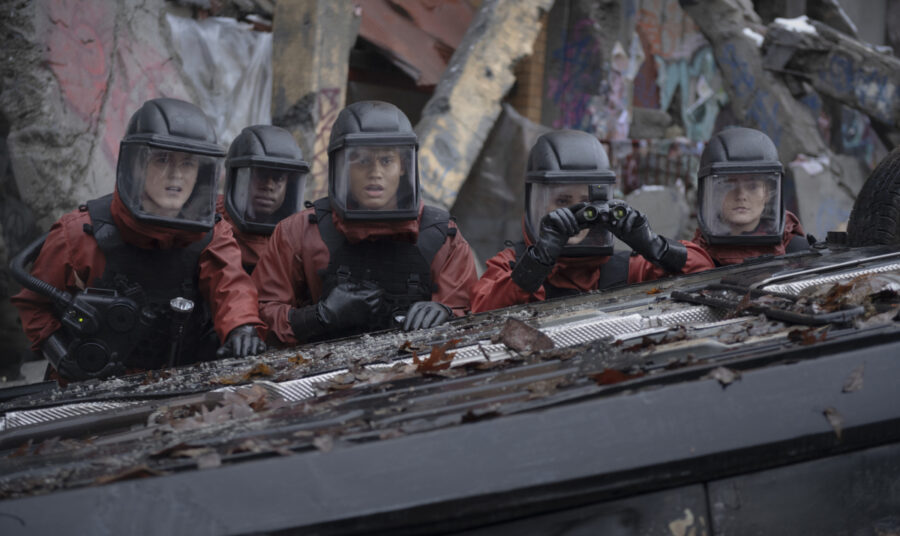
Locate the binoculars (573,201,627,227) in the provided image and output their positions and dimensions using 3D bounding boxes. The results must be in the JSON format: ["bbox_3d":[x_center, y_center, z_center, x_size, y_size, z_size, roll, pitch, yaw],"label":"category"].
[{"bbox_3d":[0.385,-0.139,3.960,0.125,0.062,0.135,-1,4,-12],"label":"binoculars"}]

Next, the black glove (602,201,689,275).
[{"bbox_3d":[0.498,-0.080,3.950,0.250,0.115,0.120,35,-3,-9],"label":"black glove"}]

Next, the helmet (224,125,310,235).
[{"bbox_3d":[-0.543,-0.264,4.580,0.240,0.310,0.290,3,6,-27],"label":"helmet"}]

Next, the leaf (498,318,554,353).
[{"bbox_3d":[0.164,0.145,3.330,0.120,0.065,0.055,-1,3,-12],"label":"leaf"}]

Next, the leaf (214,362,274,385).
[{"bbox_3d":[-0.424,0.218,3.200,0.120,0.028,0.075,-9,5,-13],"label":"leaf"}]

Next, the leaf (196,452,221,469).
[{"bbox_3d":[-0.408,0.325,2.620,0.042,0.024,0.034,-9,6,-17],"label":"leaf"}]

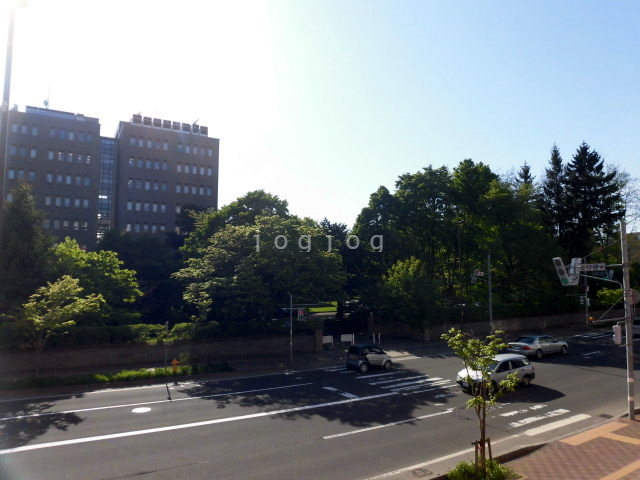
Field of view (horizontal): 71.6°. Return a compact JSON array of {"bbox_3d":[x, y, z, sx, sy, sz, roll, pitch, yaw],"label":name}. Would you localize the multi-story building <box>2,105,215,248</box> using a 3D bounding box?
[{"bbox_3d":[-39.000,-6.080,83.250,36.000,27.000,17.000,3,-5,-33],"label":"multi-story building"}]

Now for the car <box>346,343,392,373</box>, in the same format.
[{"bbox_3d":[2.966,7.005,26.800,2.650,1.500,1.520,3,-5,-30],"label":"car"}]

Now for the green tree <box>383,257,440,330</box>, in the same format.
[{"bbox_3d":[8.558,5.140,41.500,5.200,7.100,4.800,0,-4,12],"label":"green tree"}]

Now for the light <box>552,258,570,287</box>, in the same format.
[{"bbox_3d":[10.899,1.420,20.000,0.350,1.200,0.420,-22,4,-20],"label":"light"}]

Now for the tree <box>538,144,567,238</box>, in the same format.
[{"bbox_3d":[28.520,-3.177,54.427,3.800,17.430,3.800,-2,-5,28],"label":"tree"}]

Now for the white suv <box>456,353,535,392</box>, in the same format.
[{"bbox_3d":[8.975,6.731,22.600,4.200,1.530,1.690,3,-5,-30],"label":"white suv"}]

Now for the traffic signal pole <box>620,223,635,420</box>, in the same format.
[{"bbox_3d":[12.218,3.060,17.648,0.260,7.950,0.260,3,-5,-30],"label":"traffic signal pole"}]

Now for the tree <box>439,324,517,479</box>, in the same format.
[{"bbox_3d":[4.522,4.587,12.500,2.100,4.050,2.000,-1,-4,20],"label":"tree"}]

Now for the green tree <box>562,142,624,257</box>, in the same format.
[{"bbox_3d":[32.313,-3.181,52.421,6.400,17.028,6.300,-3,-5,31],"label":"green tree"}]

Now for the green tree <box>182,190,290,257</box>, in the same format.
[{"bbox_3d":[-7.880,1.944,41.473,10.800,13.117,10.500,1,-5,0],"label":"green tree"}]

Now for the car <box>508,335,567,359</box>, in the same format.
[{"bbox_3d":[14.777,7.026,29.777,4.650,1.440,1.750,3,-5,-31],"label":"car"}]

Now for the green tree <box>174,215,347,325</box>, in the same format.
[{"bbox_3d":[-4.646,2.954,33.868,12.800,9.725,11.800,1,-5,0],"label":"green tree"}]

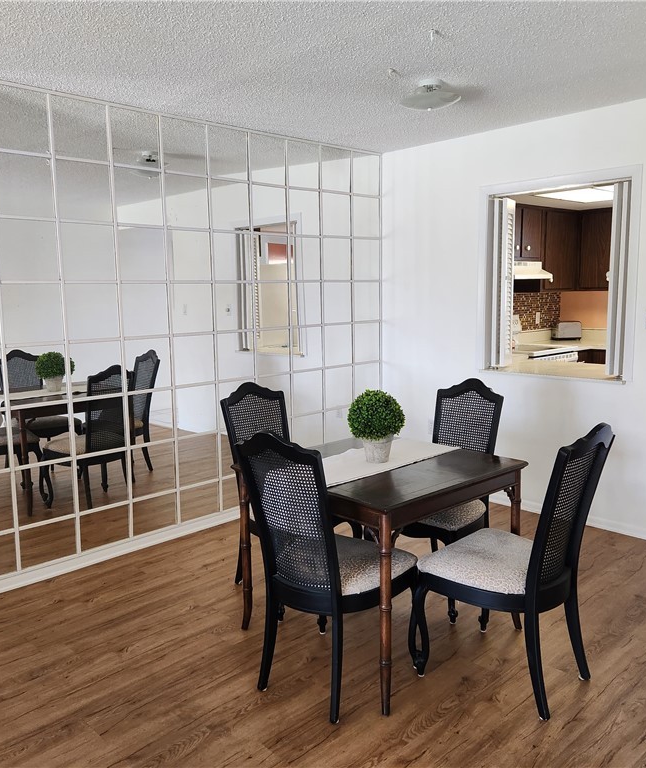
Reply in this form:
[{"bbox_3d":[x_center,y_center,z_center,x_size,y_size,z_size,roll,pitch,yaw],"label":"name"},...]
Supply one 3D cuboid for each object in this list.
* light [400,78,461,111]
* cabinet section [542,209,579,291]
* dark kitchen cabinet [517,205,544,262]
[{"bbox_3d":[0.512,-1.390,3.298,0.300,0.140,0.300,-1,8,0],"label":"light"},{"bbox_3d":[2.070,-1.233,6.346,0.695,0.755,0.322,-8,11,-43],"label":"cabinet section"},{"bbox_3d":[1.638,-1.335,6.066,0.750,0.488,0.325,-9,11,-44],"label":"dark kitchen cabinet"}]

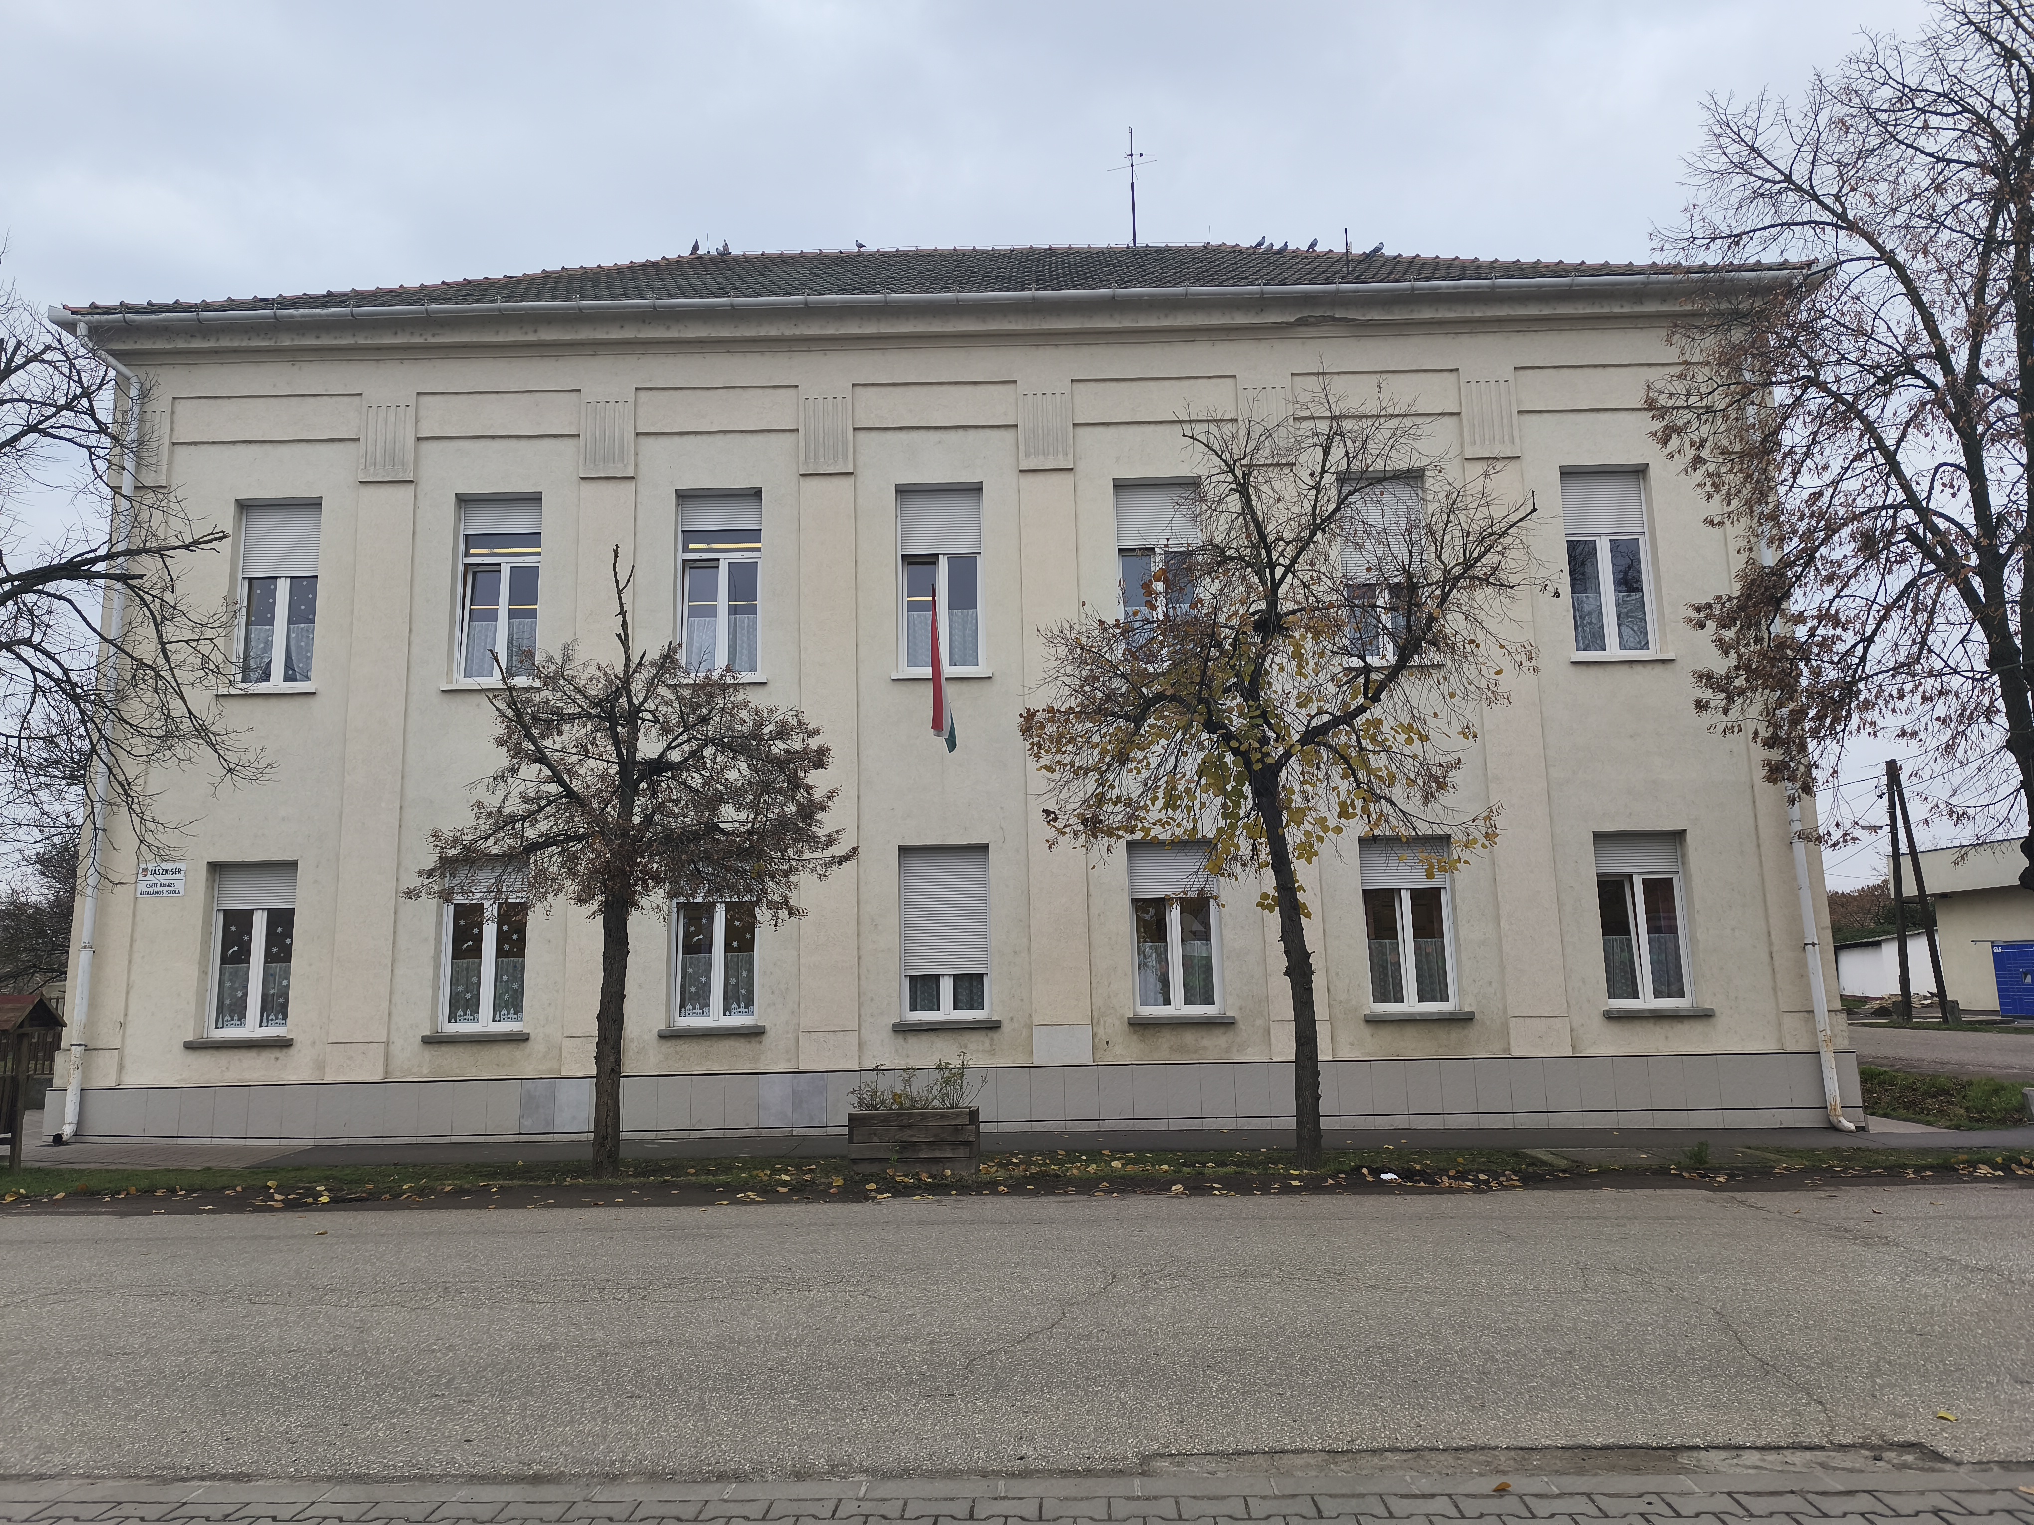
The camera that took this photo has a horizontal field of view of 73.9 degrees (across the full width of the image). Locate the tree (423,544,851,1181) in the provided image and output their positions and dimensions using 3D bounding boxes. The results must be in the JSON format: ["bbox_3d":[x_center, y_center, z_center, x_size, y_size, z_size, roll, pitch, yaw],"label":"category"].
[{"bbox_3d":[-3.451,0.839,12.341,3.912,5.575,3.700,-1,-9,0],"label":"tree"}]

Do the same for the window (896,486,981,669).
[{"bbox_3d":[-0.912,-2.201,16.297,1.042,2.360,0.160,-1,-10,0],"label":"window"}]

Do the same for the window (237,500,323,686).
[{"bbox_3d":[-8.582,-1.959,15.656,0.980,2.165,0.140,-1,-9,0],"label":"window"}]

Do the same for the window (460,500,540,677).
[{"bbox_3d":[-6.009,-2.041,15.652,0.980,2.183,0.140,-1,-9,0],"label":"window"}]

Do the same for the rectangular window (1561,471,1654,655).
[{"bbox_3d":[6.863,-2.313,15.608,0.980,2.184,0.140,-1,-9,0],"label":"rectangular window"}]

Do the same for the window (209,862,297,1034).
[{"bbox_3d":[-8.809,2.147,15.566,1.045,1.989,0.160,-1,-10,0],"label":"window"}]

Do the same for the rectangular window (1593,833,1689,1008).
[{"bbox_3d":[6.944,1.716,14.979,0.980,1.888,0.140,-1,-9,0],"label":"rectangular window"}]

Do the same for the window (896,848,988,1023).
[{"bbox_3d":[-0.828,1.948,15.594,1.031,1.967,0.160,-1,-10,0],"label":"window"}]

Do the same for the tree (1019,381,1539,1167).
[{"bbox_3d":[2.405,-0.052,12.441,4.710,7.206,4.200,-1,-9,0],"label":"tree"}]

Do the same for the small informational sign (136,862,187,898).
[{"bbox_3d":[-9.864,1.362,15.573,0.538,0.374,0.030,-1,-10,0],"label":"small informational sign"}]

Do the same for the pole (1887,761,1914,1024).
[{"bbox_3d":[26.188,3.773,40.226,0.280,7.693,0.280,2,-9,1],"label":"pole"}]

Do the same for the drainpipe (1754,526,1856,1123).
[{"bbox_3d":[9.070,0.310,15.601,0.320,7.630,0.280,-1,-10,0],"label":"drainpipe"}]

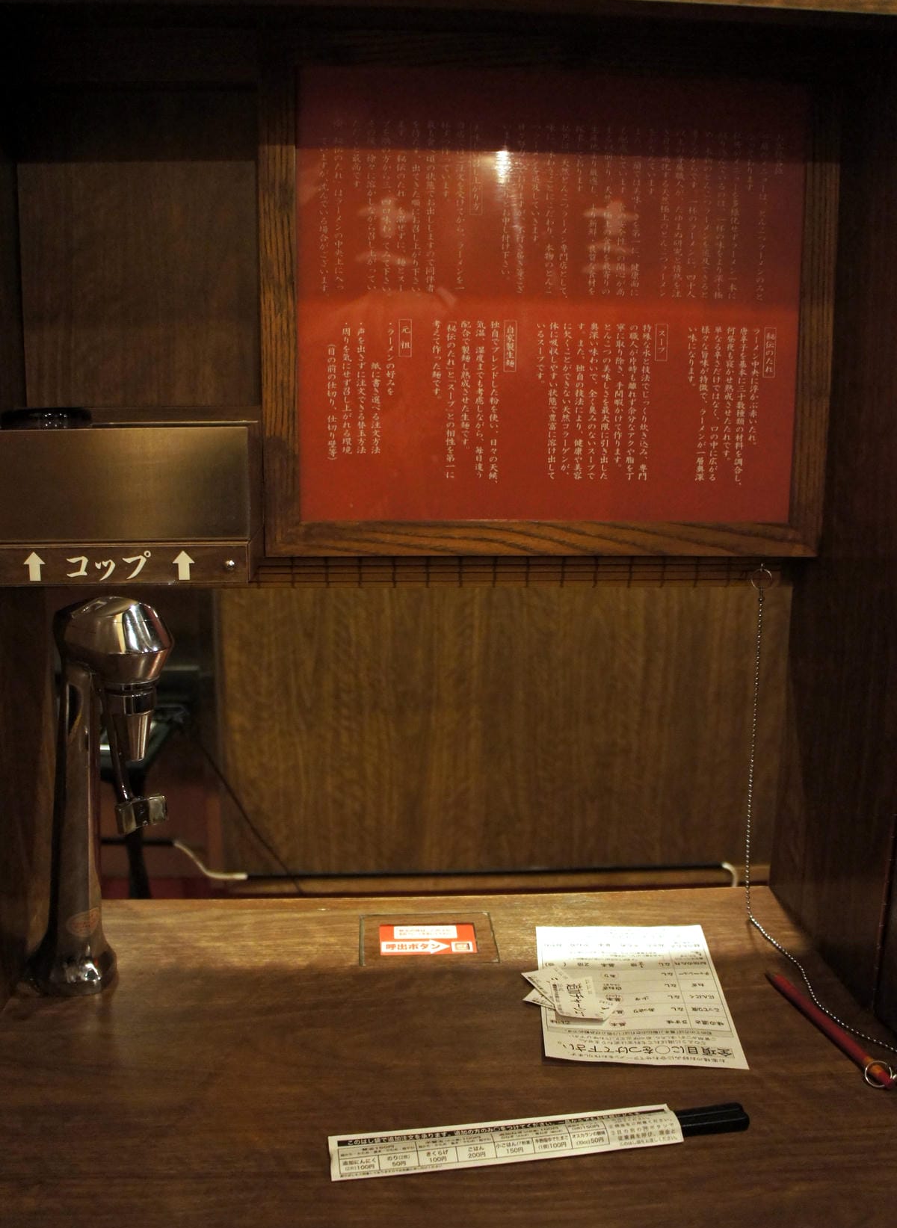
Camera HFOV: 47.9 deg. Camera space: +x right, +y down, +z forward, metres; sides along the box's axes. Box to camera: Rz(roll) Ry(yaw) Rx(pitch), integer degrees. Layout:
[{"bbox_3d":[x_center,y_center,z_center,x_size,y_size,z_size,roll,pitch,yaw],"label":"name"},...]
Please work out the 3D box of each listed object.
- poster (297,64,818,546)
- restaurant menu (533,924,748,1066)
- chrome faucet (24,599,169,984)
[{"bbox_3d":[0.074,-0.222,0.733,0.414,0.359,0.025,0,9,-3],"label":"poster"},{"bbox_3d":[0.128,0.257,0.698,0.127,0.006,0.181,1,9,4],"label":"restaurant menu"},{"bbox_3d":[-0.237,0.124,0.665,0.115,0.275,0.059,7,11,34],"label":"chrome faucet"}]

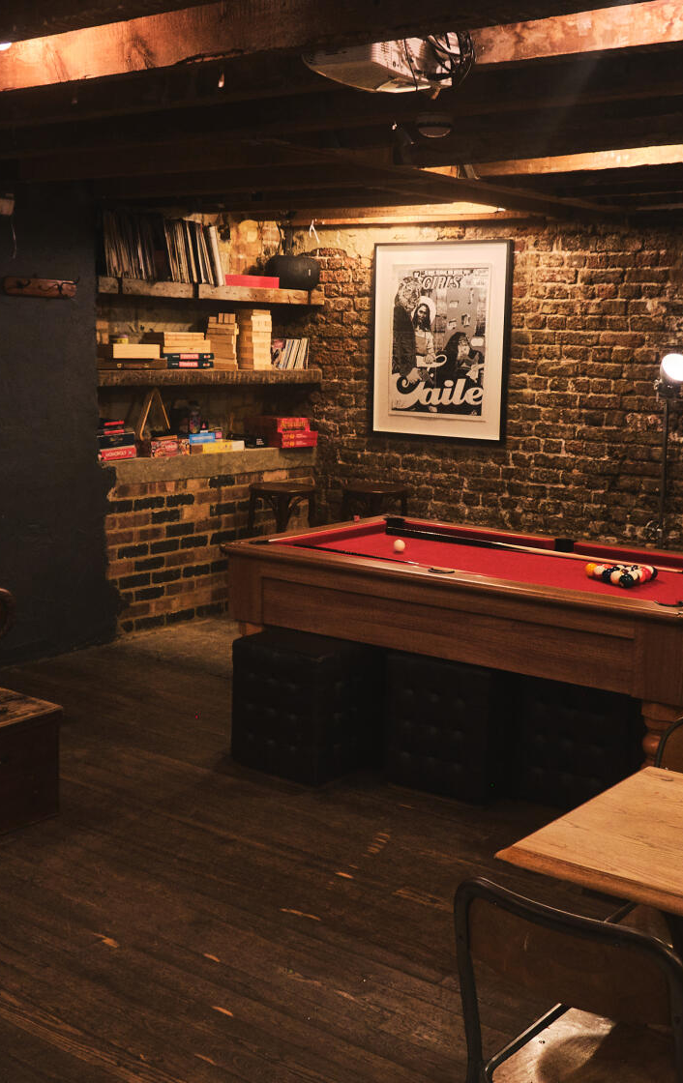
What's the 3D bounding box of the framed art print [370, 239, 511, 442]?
[{"bbox_3d":[0.545,-1.117,6.805,0.850,1.080,0.036,7,11,34],"label":"framed art print"}]

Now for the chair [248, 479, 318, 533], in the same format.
[{"bbox_3d":[-0.335,0.070,6.885,0.400,0.776,0.400,9,12,40],"label":"chair"}]

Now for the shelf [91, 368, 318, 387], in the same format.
[{"bbox_3d":[-0.780,-0.923,6.829,0.300,0.072,1.688,9,12,40],"label":"shelf"}]

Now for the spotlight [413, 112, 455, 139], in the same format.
[{"bbox_3d":[0.268,-1.198,3.500,0.110,0.060,0.110,1,9,0],"label":"spotlight"}]

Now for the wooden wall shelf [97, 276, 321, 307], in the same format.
[{"bbox_3d":[-0.761,-1.379,6.763,0.280,0.085,1.660,9,12,41],"label":"wooden wall shelf"}]

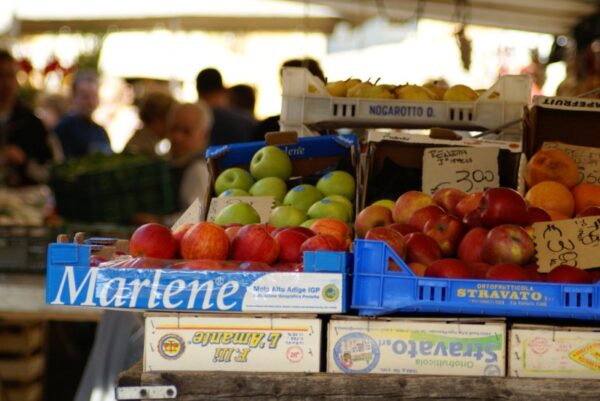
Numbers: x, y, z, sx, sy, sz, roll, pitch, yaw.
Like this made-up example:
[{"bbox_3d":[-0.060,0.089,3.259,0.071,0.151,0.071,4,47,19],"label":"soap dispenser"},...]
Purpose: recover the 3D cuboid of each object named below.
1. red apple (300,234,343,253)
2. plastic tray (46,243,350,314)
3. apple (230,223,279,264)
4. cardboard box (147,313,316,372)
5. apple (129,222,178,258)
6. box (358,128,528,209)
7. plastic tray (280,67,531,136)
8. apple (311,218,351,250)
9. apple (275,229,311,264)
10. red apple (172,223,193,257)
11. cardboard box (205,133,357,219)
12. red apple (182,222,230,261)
[{"bbox_3d":[0.036,0.092,5.500,0.075,0.068,0.075,2,1,5],"label":"red apple"},{"bbox_3d":[-0.156,0.124,5.558,0.500,0.106,0.300,2,1,5],"label":"plastic tray"},{"bbox_3d":[-0.075,0.076,5.510,0.081,0.071,0.081,2,1,5],"label":"apple"},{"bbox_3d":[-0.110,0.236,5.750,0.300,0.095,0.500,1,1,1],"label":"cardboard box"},{"bbox_3d":[-0.250,0.074,5.540,0.078,0.070,0.078,2,1,5],"label":"apple"},{"bbox_3d":[0.270,0.027,6.213,0.300,0.120,0.460,6,24,1],"label":"box"},{"bbox_3d":[0.226,-0.207,6.719,0.500,0.115,0.300,2,2,5],"label":"plastic tray"},{"bbox_3d":[0.055,0.066,5.580,0.073,0.067,0.073,2,1,5],"label":"apple"},{"bbox_3d":[-0.011,0.083,5.530,0.076,0.069,0.076,2,1,5],"label":"apple"},{"bbox_3d":[-0.193,0.077,5.620,0.077,0.070,0.077,2,1,5],"label":"red apple"},{"bbox_3d":[-0.035,0.029,6.263,0.300,0.120,0.460,-4,23,2],"label":"cardboard box"},{"bbox_3d":[-0.161,0.072,5.530,0.081,0.071,0.081,2,1,5],"label":"red apple"}]

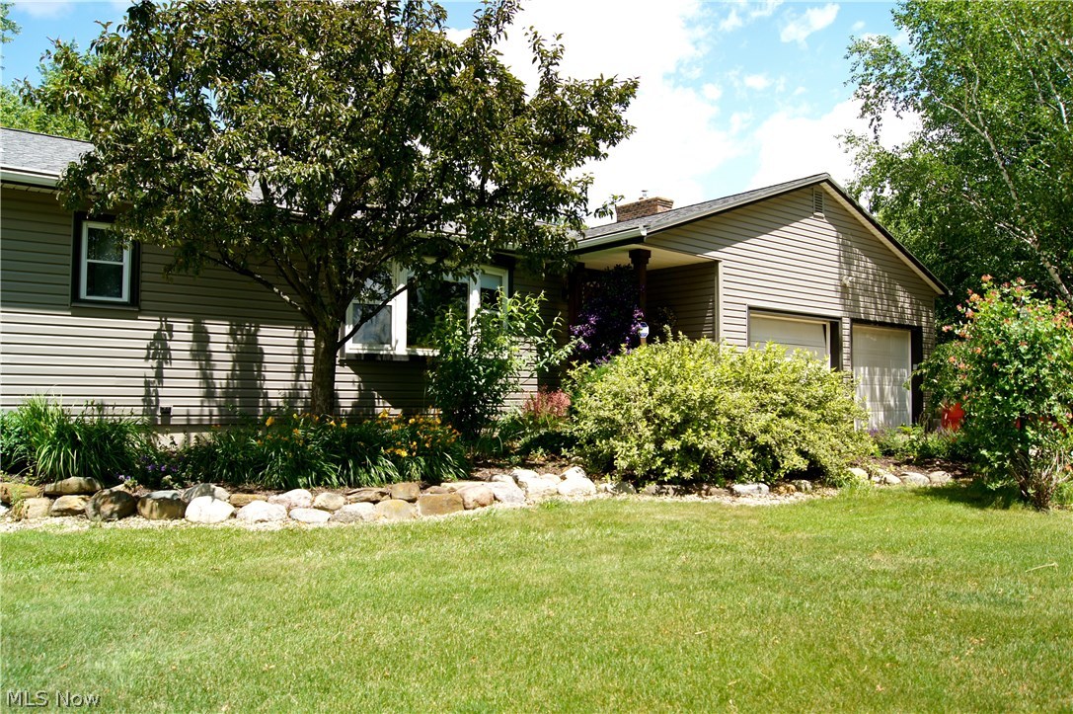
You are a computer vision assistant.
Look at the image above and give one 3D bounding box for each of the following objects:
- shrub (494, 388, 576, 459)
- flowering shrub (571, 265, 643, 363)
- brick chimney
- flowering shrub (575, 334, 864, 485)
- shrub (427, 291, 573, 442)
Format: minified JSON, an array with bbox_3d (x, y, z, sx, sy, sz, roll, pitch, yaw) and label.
[{"bbox_3d":[0.000,0.831,10.400,1.050,0.880,0.950,0,-3,0],"label":"shrub"},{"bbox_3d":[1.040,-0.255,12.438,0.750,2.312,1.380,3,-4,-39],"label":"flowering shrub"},{"bbox_3d":[2.690,-3.451,19.989,0.573,1.043,1.413,3,-4,-39],"label":"brick chimney"},{"bbox_3d":[2.306,0.638,10.100,3.600,1.700,2.200,1,-3,-14],"label":"flowering shrub"},{"bbox_3d":[-0.527,0.183,11.000,1.950,2.130,1.600,1,-3,-6],"label":"shrub"}]

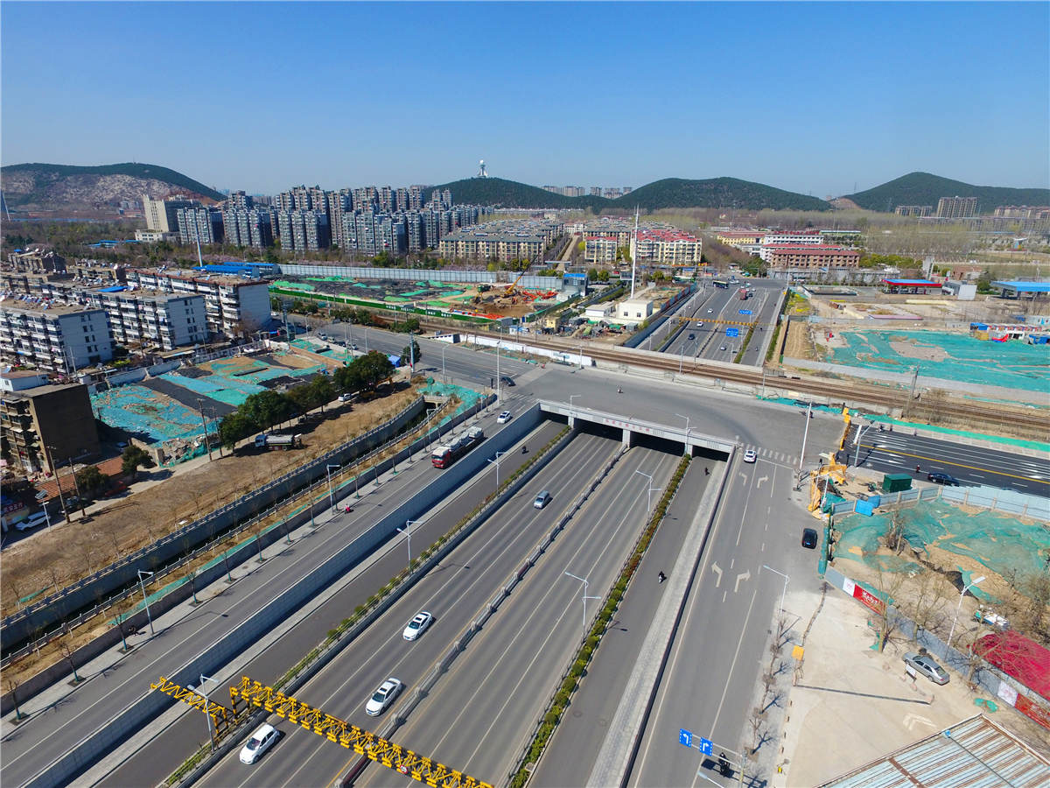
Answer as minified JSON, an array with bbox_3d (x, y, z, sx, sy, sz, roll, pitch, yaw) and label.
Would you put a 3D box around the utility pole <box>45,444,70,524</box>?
[{"bbox_3d":[-68.404,13.412,89.150,1.800,12.600,0.400,8,19,22],"label":"utility pole"}]

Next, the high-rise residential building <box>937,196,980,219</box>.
[{"bbox_3d":[758.290,-320.370,1071.830,53.000,51.000,14.000,4,18,12],"label":"high-rise residential building"}]

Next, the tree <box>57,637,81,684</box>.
[{"bbox_3d":[-45.820,26.920,61.310,1.800,5.300,1.800,9,20,24],"label":"tree"}]

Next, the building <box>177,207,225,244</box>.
[{"bbox_3d":[-292.780,-149.510,549.320,44.060,35.000,11.510,9,20,25],"label":"building"}]

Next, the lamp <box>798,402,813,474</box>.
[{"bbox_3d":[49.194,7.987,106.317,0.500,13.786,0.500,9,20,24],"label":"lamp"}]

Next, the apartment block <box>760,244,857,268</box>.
[{"bbox_3d":[205.187,-95.718,432.548,58.537,12.958,16.000,1,18,2],"label":"apartment block"}]

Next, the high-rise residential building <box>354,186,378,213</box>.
[{"bbox_3d":[-163.390,-182.410,626.040,25.000,60.000,11.500,6,19,19],"label":"high-rise residential building"}]

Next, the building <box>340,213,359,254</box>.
[{"bbox_3d":[-138.470,-130.580,495.180,14.110,34.500,13.000,9,20,25],"label":"building"}]

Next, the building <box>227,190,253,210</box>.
[{"bbox_3d":[-266.510,-162.270,570.560,24.000,55.000,11.000,8,19,24],"label":"building"}]

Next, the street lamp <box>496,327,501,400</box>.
[{"bbox_3d":[-6.360,-5.670,144.790,1.000,17.500,0.600,12,21,32],"label":"street lamp"}]

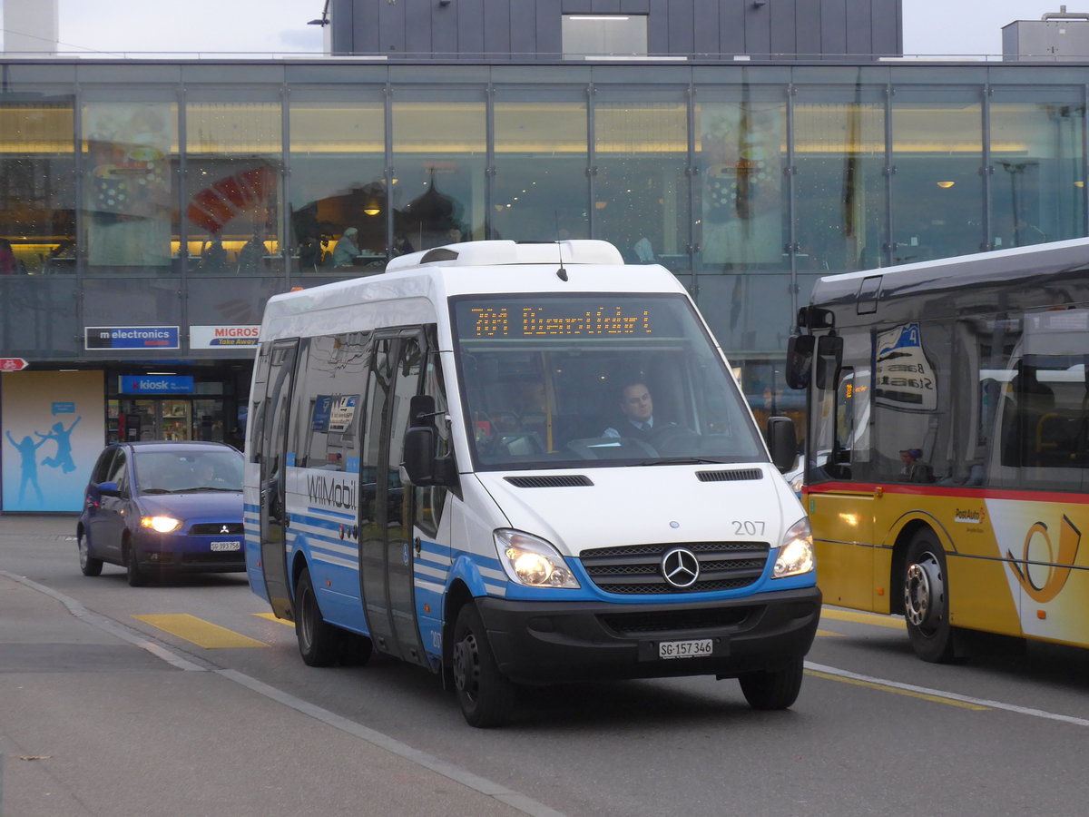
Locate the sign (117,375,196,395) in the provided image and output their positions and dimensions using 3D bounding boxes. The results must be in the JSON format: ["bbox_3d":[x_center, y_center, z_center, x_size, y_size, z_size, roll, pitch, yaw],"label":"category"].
[{"bbox_3d":[-7.183,-0.437,56.500,1.420,0.345,0.170,-1,0,-22],"label":"sign"}]

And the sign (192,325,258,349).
[{"bbox_3d":[-5.222,-1.214,51.720,1.580,0.385,0.120,-1,0,-7],"label":"sign"}]

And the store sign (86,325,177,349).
[{"bbox_3d":[-6.953,-1.190,51.500,1.590,0.390,0.120,-1,0,-7],"label":"store sign"}]

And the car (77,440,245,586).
[{"bbox_3d":[-3.940,1.105,33.217,1.760,1.530,3.930,-1,0,-20],"label":"car"}]

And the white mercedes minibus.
[{"bbox_3d":[-0.311,0.333,20.315,2.120,2.840,7.700,-2,0,-16],"label":"white mercedes minibus"}]

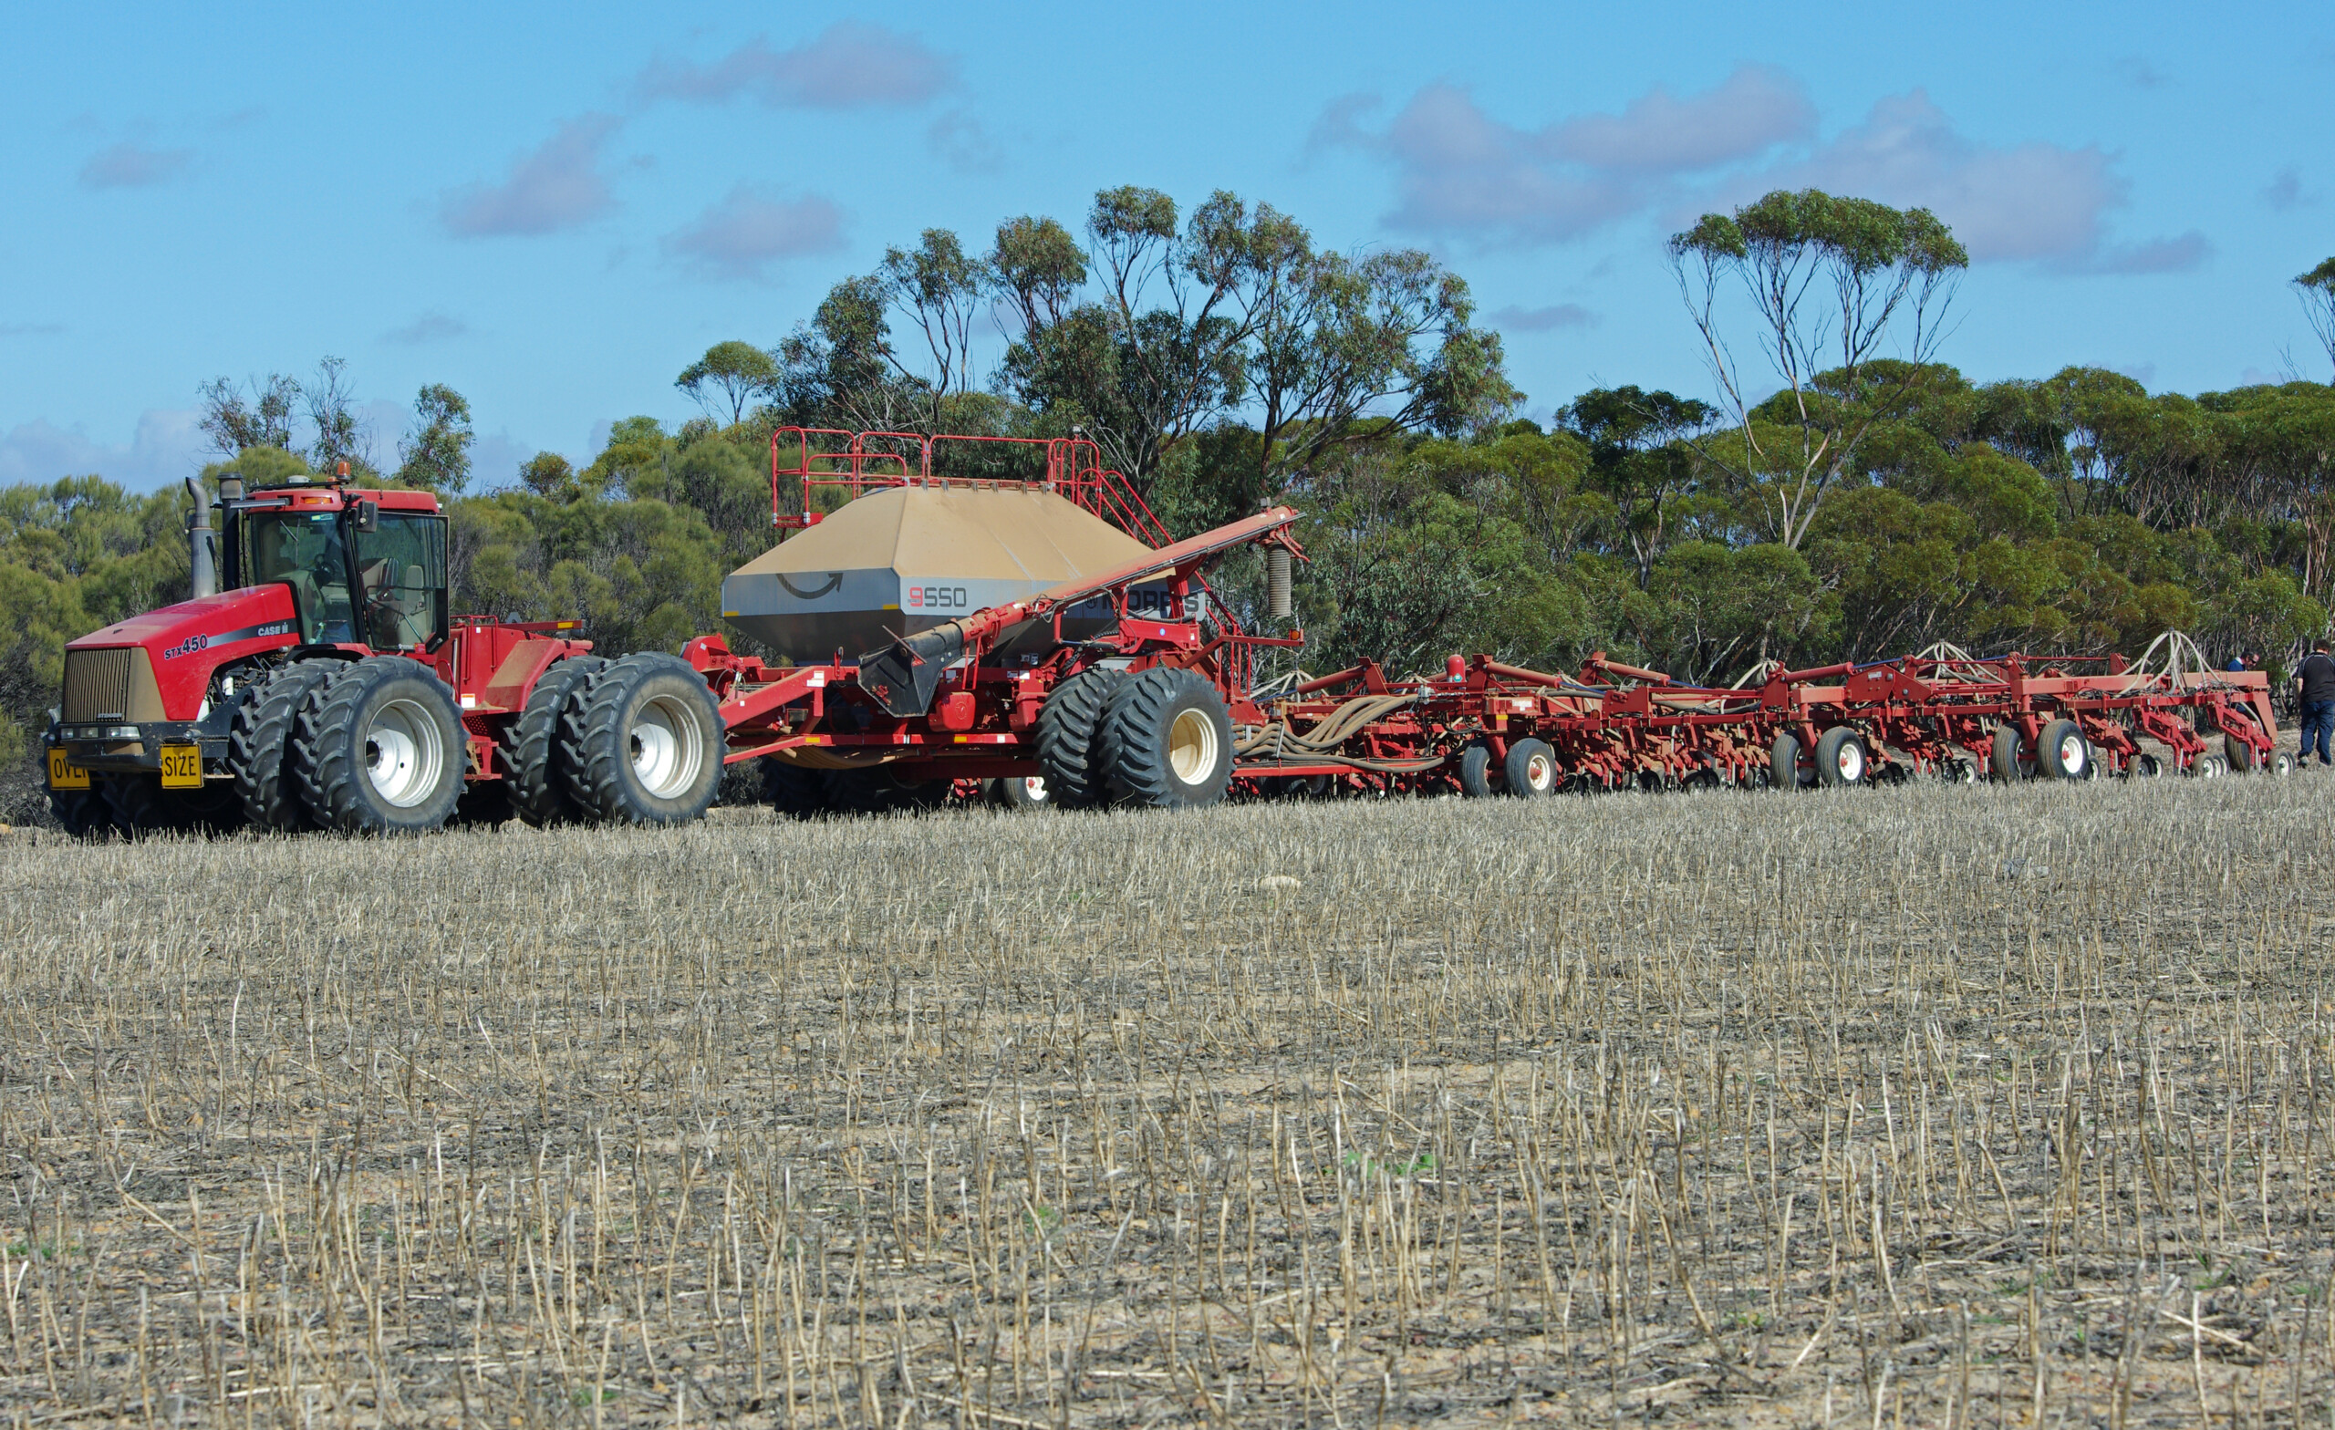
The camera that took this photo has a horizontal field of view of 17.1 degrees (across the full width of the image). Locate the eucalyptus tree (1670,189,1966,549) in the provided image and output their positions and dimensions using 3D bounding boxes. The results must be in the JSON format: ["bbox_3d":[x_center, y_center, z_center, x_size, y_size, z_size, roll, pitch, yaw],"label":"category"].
[{"bbox_3d":[11.887,-4.503,142.000,5.400,10.240,5.200,-2,0,0],"label":"eucalyptus tree"}]

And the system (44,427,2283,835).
[{"bbox_3d":[-2.422,-1.059,90.909,19.500,4.700,27.700,-2,0,39],"label":"system"}]

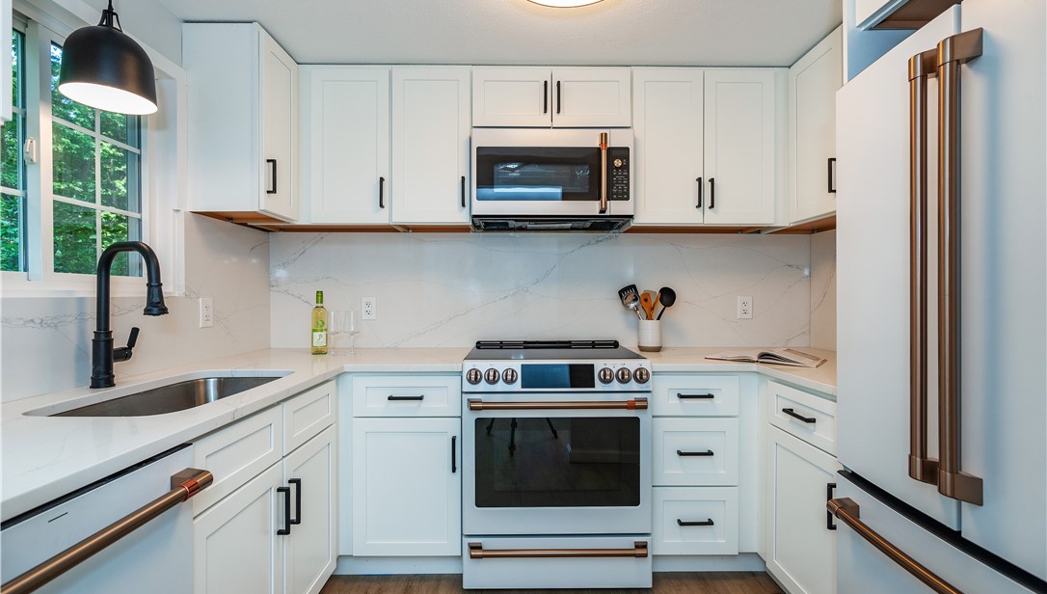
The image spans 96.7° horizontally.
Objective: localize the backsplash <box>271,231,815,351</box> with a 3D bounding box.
[{"bbox_3d":[0.095,-0.035,2.526,2.928,0.628,0.030,0,0,-1],"label":"backsplash"}]

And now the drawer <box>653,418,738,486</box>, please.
[{"bbox_3d":[0.706,0.640,2.160,0.362,0.282,0.490,0,0,-1],"label":"drawer"}]

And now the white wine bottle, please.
[{"bbox_3d":[-0.987,0.125,2.255,0.076,0.302,0.076,0,0,-1],"label":"white wine bottle"}]

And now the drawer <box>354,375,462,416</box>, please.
[{"bbox_3d":[-0.478,0.405,2.143,0.444,0.172,0.490,0,0,-1],"label":"drawer"}]

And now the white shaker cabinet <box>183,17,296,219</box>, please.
[{"bbox_3d":[-1.224,-0.727,2.038,0.312,0.760,0.330,0,0,-1],"label":"white shaker cabinet"}]

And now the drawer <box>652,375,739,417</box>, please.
[{"bbox_3d":[0.706,0.408,2.160,0.362,0.168,0.490,0,0,-1],"label":"drawer"}]

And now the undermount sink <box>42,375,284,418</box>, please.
[{"bbox_3d":[-1.016,0.406,1.425,0.425,0.225,0.700,0,0,-1],"label":"undermount sink"}]

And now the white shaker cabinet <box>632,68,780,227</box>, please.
[{"bbox_3d":[0.860,-0.714,2.372,0.690,0.758,0.325,0,0,-1],"label":"white shaker cabinet"}]

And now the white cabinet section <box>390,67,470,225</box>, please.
[{"bbox_3d":[-0.437,-0.717,2.355,0.380,0.755,0.320,0,0,0],"label":"white cabinet section"}]

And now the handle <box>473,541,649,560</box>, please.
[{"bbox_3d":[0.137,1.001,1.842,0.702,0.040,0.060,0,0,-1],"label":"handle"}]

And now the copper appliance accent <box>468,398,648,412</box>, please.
[{"bbox_3d":[0.138,0.422,1.826,0.705,0.036,0.073,0,0,-1],"label":"copper appliance accent"}]

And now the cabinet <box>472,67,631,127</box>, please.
[{"bbox_3d":[0.134,-0.950,2.373,0.760,0.297,0.335,0,0,-1],"label":"cabinet"}]

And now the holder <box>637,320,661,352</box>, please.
[{"bbox_3d":[0.651,0.198,2.390,0.120,0.157,0.120,0,0,-1],"label":"holder"}]

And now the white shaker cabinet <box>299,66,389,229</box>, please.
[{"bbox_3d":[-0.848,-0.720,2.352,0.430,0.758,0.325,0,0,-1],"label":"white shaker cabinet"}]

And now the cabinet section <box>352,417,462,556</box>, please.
[{"bbox_3d":[-0.474,0.765,2.165,0.445,0.565,0.570,0,0,0],"label":"cabinet section"}]

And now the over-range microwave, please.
[{"bbox_3d":[0.134,-0.579,2.344,0.759,0.420,0.395,0,0,-1],"label":"over-range microwave"}]

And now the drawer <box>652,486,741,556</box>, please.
[{"bbox_3d":[0.705,0.927,2.148,0.368,0.282,0.450,0,0,-1],"label":"drawer"}]

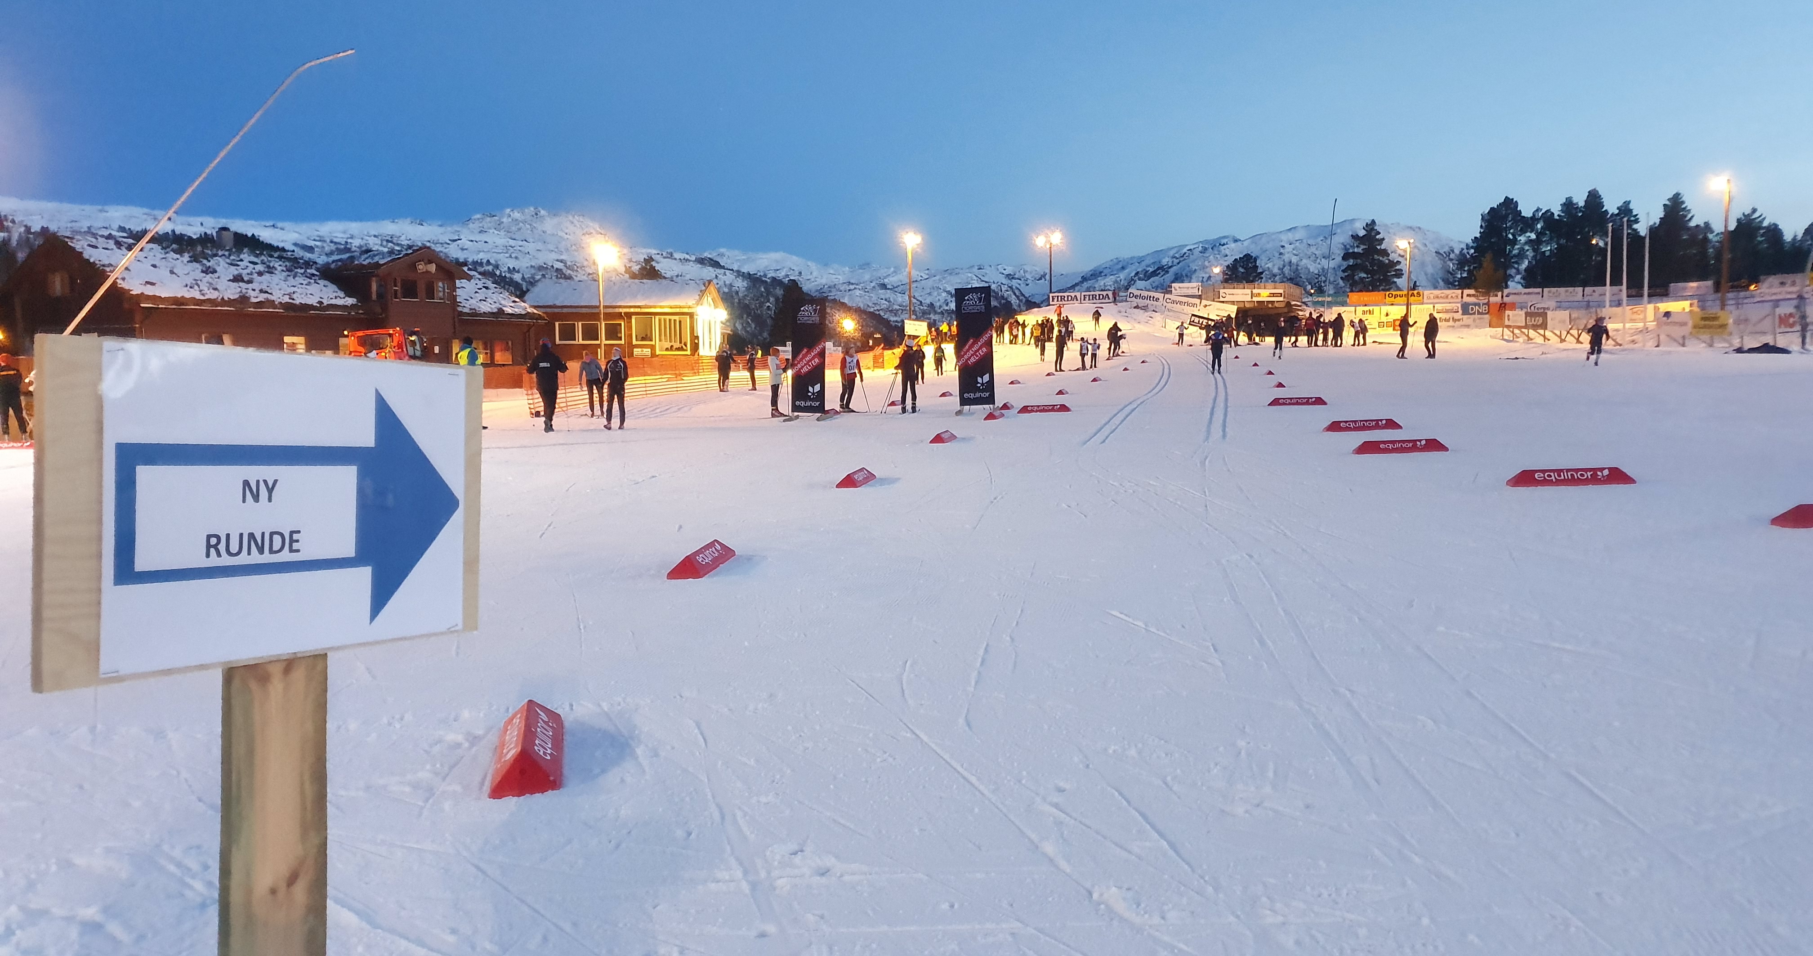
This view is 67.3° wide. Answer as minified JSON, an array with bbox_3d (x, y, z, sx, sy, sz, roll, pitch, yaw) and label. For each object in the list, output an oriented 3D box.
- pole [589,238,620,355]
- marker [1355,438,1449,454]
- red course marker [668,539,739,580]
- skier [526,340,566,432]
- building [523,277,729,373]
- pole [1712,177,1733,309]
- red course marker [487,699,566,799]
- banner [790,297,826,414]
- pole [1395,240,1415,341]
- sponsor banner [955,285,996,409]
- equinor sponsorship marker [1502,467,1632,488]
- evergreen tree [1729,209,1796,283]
[{"bbox_3d":[-15.618,-8.519,70.000,0.900,7.100,0.400,2,6,25],"label":"pole"},{"bbox_3d":[6.307,-0.405,17.300,1.170,0.150,0.285,-1,6,13],"label":"marker"},{"bbox_3d":[-1.605,0.649,10.750,0.285,0.150,1.170,-2,6,6],"label":"red course marker"},{"bbox_3d":[-7.333,-1.887,27.700,0.750,1.870,0.550,0,5,0],"label":"skier"},{"bbox_3d":[-14.750,-8.050,72.800,9.000,5.000,8.000,-1,6,-2],"label":"building"},{"bbox_3d":[42.084,-11.686,70.000,0.900,7.700,0.400,-2,5,-12],"label":"pole"},{"bbox_3d":[-1.614,1.131,5.800,0.285,0.150,1.170,-4,6,-13],"label":"red course marker"},{"bbox_3d":[-2.132,-2.657,29.700,0.760,2.570,0.250,1,5,12],"label":"banner"},{"bbox_3d":[27.787,-10.553,76.000,0.800,5.800,0.900,3,7,37],"label":"pole"},{"bbox_3d":[1.614,-3.079,32.000,0.860,2.920,0.150,-1,6,9],"label":"sponsor banner"},{"bbox_3d":[5.909,-0.004,12.100,1.020,0.145,0.270,-2,6,12],"label":"equinor sponsorship marker"},{"bbox_3d":[69.956,-18.581,112.000,5.000,7.600,5.000,0,5,0],"label":"evergreen tree"}]

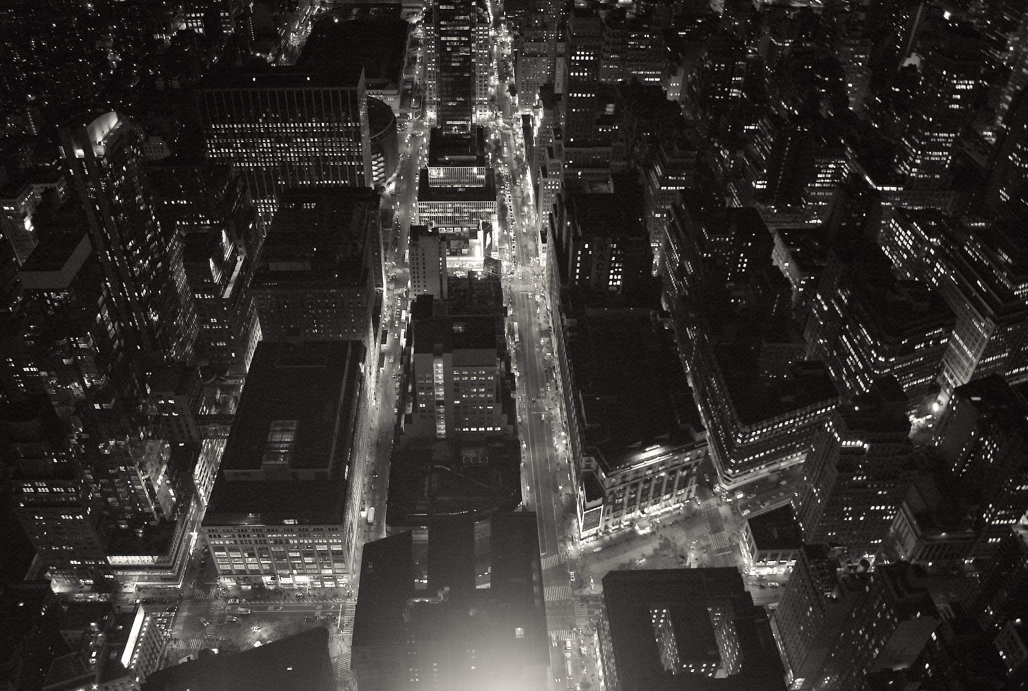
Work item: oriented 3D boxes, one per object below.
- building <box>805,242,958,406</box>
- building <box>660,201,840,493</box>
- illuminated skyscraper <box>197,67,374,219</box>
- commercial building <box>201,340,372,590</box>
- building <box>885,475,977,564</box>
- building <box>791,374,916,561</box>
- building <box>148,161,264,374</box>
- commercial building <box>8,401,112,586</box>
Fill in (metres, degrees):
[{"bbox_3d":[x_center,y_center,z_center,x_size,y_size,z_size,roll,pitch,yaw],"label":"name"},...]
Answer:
[{"bbox_3d":[212.110,2.950,445.180,55.000,85.000,77.000,0,40,-4],"label":"building"},{"bbox_3d":[137.047,-6.462,466.797,60.500,73.000,192.000,0,40,-4],"label":"building"},{"bbox_3d":[-155.280,-129.360,555.350,104.000,124.000,37.000,0,40,-4],"label":"illuminated skyscraper"},{"bbox_3d":[-106.705,54.419,390.783,60.000,52.000,121.000,0,40,-4],"label":"commercial building"},{"bbox_3d":[201.230,86.440,383.520,26.000,34.000,37.000,0,40,-4],"label":"building"},{"bbox_3d":[154.400,61.480,360.180,38.000,99.000,38.000,0,40,-4],"label":"building"},{"bbox_3d":[-186.841,-47.697,465.546,54.500,106.000,90.000,0,40,-4],"label":"building"},{"bbox_3d":[-193.855,68.839,336.751,30.500,90.000,28.000,0,40,-4],"label":"commercial building"}]

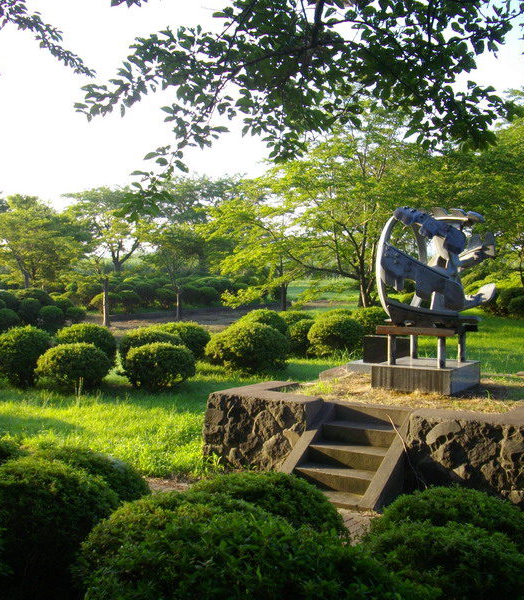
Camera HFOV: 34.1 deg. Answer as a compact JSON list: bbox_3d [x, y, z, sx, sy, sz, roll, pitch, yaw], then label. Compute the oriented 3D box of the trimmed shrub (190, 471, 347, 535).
[{"bbox_3d":[0.047,1.593,5.800,1.092,0.800,1.092,0,2,1],"label":"trimmed shrub"}]

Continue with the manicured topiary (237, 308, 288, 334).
[{"bbox_3d":[-0.013,0.756,22.300,1.460,1.069,1.460,0,2,0],"label":"manicured topiary"}]

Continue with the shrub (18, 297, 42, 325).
[{"bbox_3d":[-7.445,0.370,27.500,0.772,0.900,0.772,0,2,-15],"label":"shrub"}]

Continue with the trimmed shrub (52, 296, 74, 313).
[{"bbox_3d":[-6.642,0.270,28.517,0.717,0.773,0.717,0,3,-13],"label":"trimmed shrub"}]

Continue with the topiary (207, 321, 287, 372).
[{"bbox_3d":[-0.295,0.918,17.318,1.699,0.966,1.614,0,2,-1],"label":"topiary"}]

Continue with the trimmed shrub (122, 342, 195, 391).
[{"bbox_3d":[-1.761,1.119,14.769,1.259,0.773,1.222,0,2,-7],"label":"trimmed shrub"}]

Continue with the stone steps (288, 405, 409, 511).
[{"bbox_3d":[0.859,1.586,8.775,1.150,0.790,1.150,2,4,34],"label":"stone steps"}]

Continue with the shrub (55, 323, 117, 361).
[{"bbox_3d":[-3.684,0.984,17.900,1.319,1.026,1.319,0,2,-12],"label":"shrub"}]

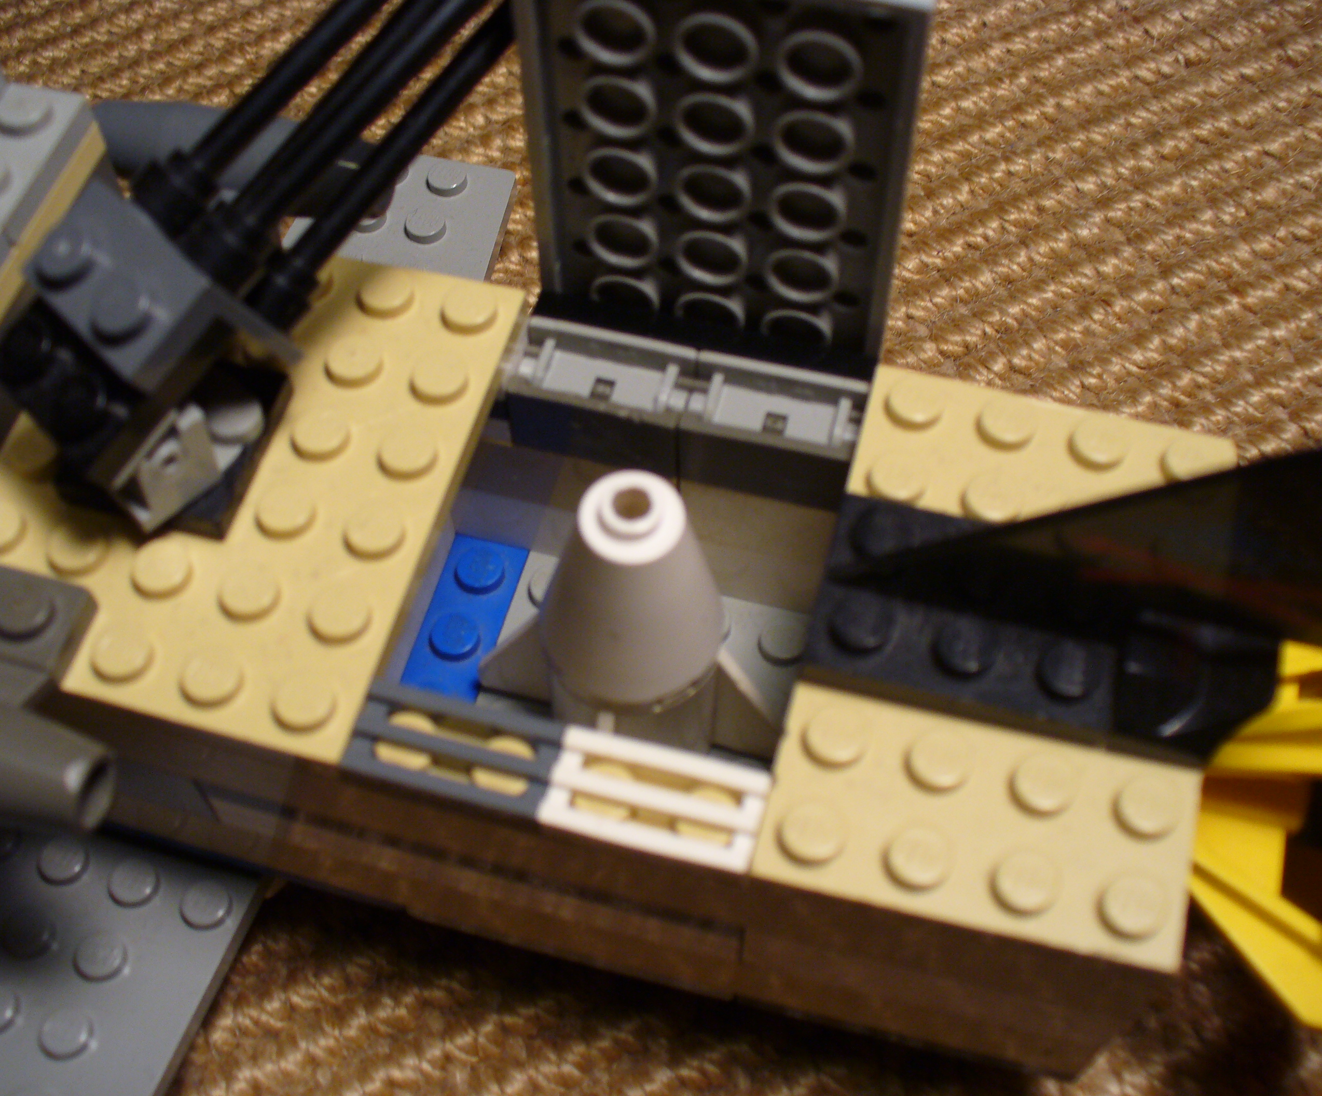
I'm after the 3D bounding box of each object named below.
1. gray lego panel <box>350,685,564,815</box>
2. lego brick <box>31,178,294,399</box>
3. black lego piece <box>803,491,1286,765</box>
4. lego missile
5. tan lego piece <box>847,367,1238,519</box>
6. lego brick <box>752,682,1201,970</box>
[{"bbox_3d":[-0.016,0.015,0.119,0.016,0.003,0.008,13,60,8],"label":"gray lego panel"},{"bbox_3d":[-0.041,-0.020,0.128,0.016,0.017,0.011,39,89,18],"label":"lego brick"},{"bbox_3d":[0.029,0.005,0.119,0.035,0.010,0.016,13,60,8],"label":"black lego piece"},{"bbox_3d":[-0.003,0.007,0.137,0.032,0.038,0.032,13,60,8],"label":"lego missile"},{"bbox_3d":[0.032,-0.006,0.132,0.032,0.005,0.016,13,60,8],"label":"tan lego piece"},{"bbox_3d":[0.024,0.021,0.116,0.032,0.005,0.016,13,60,8],"label":"lego brick"}]

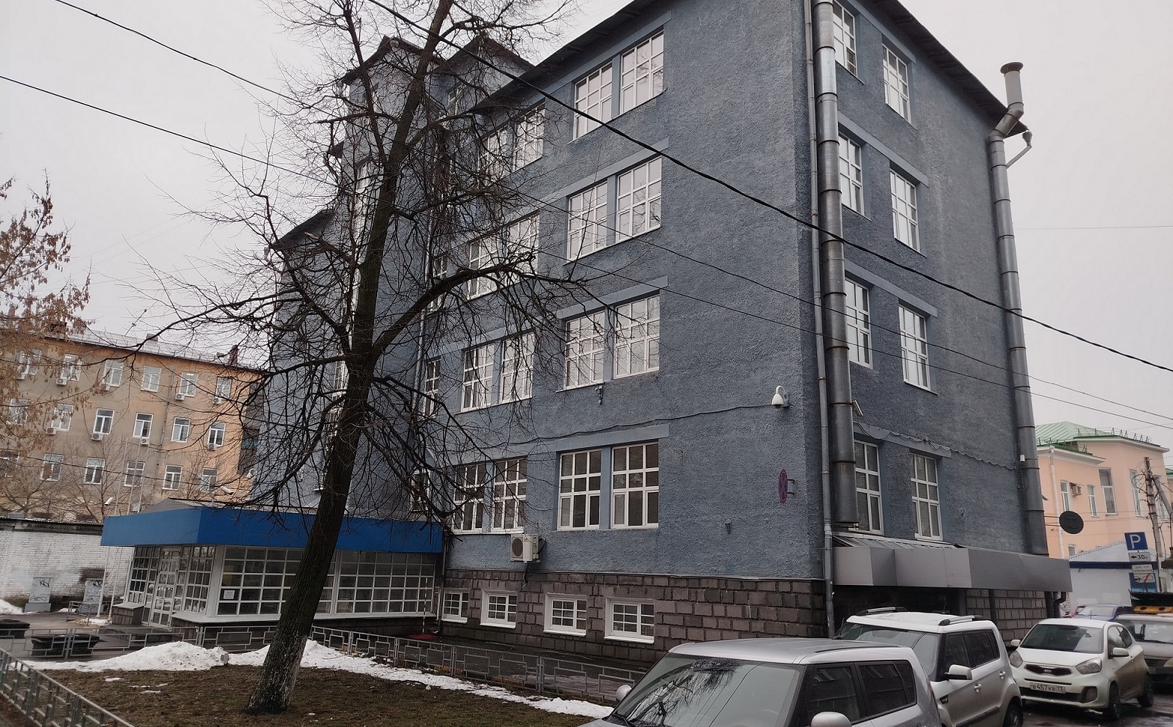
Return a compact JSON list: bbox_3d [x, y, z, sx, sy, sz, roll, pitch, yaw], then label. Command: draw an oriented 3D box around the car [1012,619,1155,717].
[{"bbox_3d":[8.772,5.361,14.570,1.630,1.490,3.600,-12,-20,42],"label":"car"}]

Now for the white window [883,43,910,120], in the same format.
[{"bbox_3d":[8.530,-7.734,22.489,1.560,1.980,0.150,15,-19,-40],"label":"white window"}]

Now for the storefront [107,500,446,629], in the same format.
[{"bbox_3d":[-10.416,6.724,26.181,7.349,3.440,9.480,15,-20,-41],"label":"storefront"}]

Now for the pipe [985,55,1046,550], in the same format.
[{"bbox_3d":[13.208,-2.167,24.396,0.630,15.350,1.200,15,-19,-40],"label":"pipe"}]

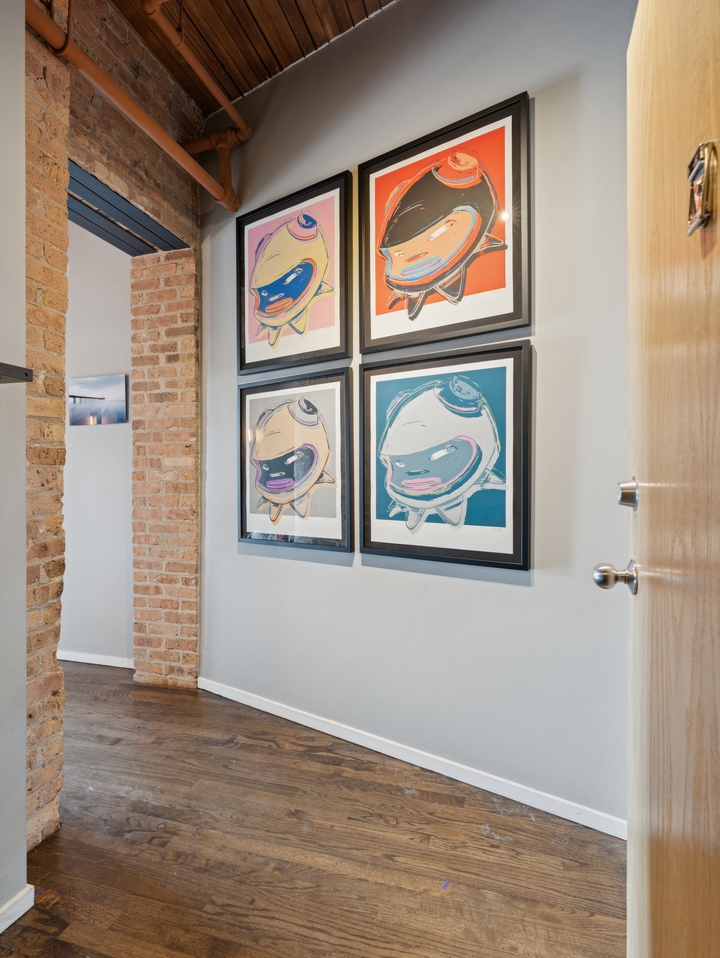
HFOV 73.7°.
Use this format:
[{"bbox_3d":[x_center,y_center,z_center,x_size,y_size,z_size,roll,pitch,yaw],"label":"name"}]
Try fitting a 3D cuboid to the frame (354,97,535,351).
[{"bbox_3d":[0.291,-0.900,1.801,0.671,0.775,0.034,0,0,33],"label":"frame"}]

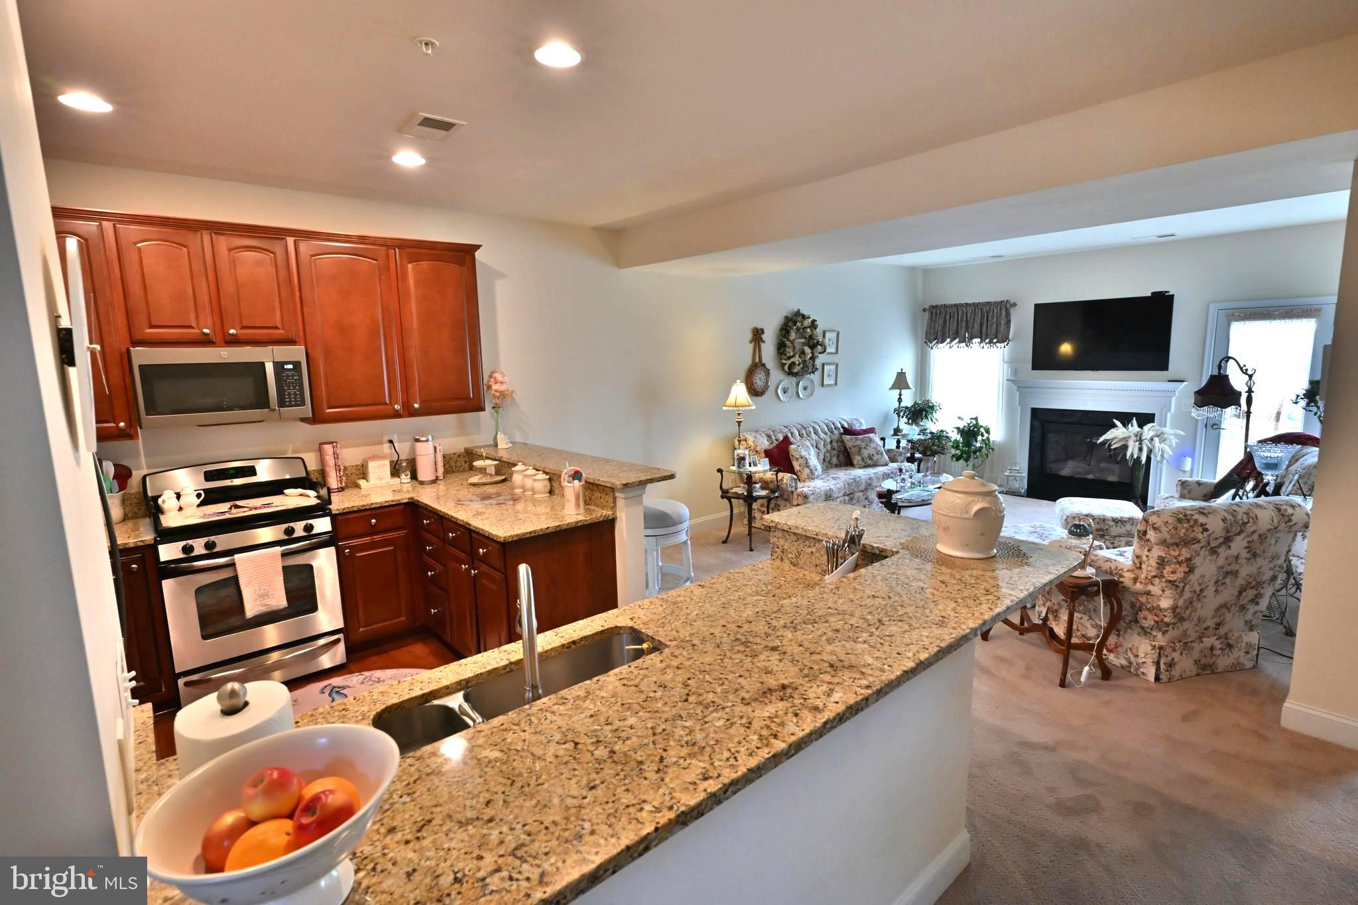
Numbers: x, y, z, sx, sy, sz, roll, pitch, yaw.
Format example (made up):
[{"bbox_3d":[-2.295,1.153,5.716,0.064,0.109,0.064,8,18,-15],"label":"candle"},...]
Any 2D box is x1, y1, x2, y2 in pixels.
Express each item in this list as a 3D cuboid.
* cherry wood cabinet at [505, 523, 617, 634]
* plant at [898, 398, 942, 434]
[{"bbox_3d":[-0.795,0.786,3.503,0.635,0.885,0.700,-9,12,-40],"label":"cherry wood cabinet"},{"bbox_3d":[2.983,-0.460,7.970,0.500,0.410,0.520,-9,12,-40],"label":"plant"}]

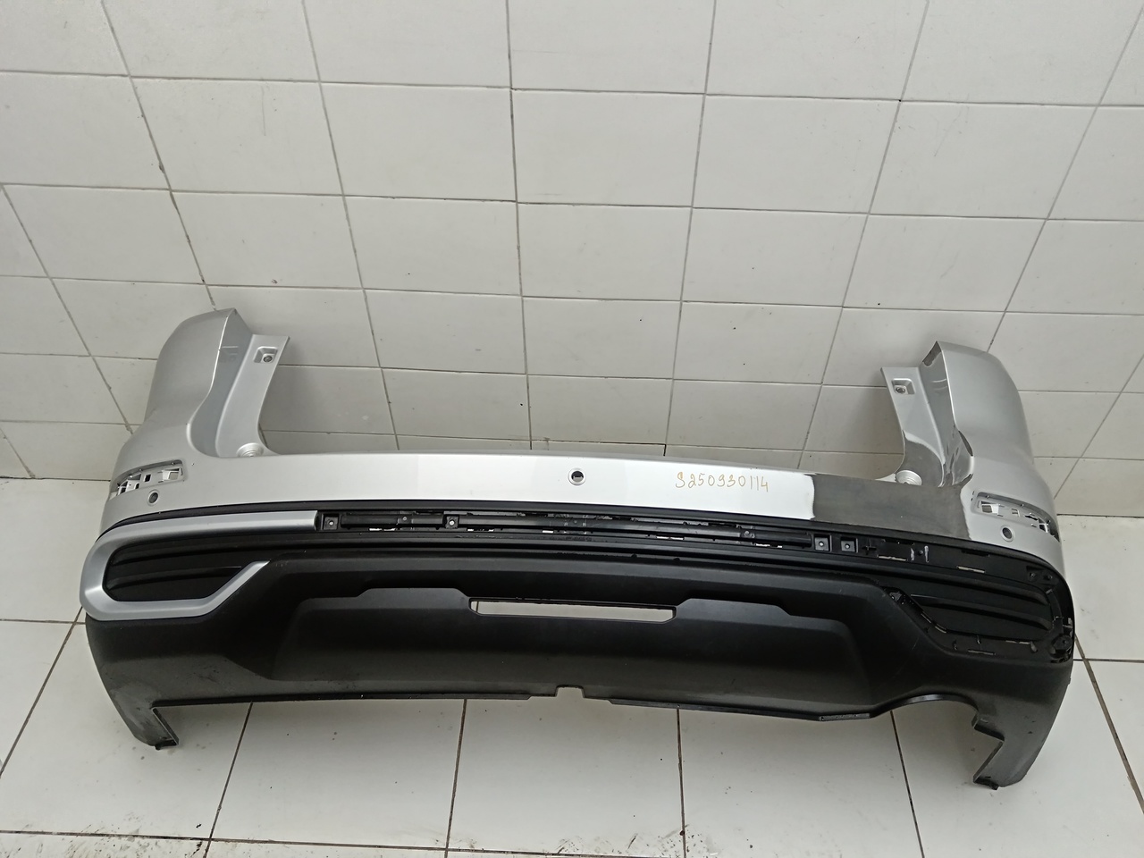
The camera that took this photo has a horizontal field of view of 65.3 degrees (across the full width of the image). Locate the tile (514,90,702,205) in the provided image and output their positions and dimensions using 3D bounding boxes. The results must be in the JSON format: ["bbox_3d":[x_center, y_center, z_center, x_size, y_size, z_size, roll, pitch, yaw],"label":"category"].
[{"bbox_3d":[0.058,-0.458,1.464,0.300,0.200,0.009,2,47,1],"label":"tile"}]

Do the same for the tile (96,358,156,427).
[{"bbox_3d":[-0.852,-0.077,1.935,0.300,0.200,0.008,2,47,2],"label":"tile"}]

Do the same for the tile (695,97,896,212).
[{"bbox_3d":[0.360,-0.447,1.456,0.300,0.200,0.009,2,47,1],"label":"tile"}]

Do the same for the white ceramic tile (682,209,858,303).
[{"bbox_3d":[0.358,-0.309,1.605,0.300,0.200,0.009,2,47,1],"label":"white ceramic tile"}]

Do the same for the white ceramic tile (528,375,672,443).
[{"bbox_3d":[0.053,-0.042,1.909,0.300,0.200,0.008,2,47,2],"label":"white ceramic tile"}]

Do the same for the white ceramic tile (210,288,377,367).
[{"bbox_3d":[-0.548,-0.203,1.777,0.300,0.200,0.009,2,47,1],"label":"white ceramic tile"}]

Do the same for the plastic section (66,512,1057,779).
[{"bbox_3d":[-0.006,0.372,1.462,1.830,0.490,0.522,2,89,1],"label":"plastic section"}]

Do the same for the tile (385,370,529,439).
[{"bbox_3d":[-0.247,-0.053,1.917,0.300,0.200,0.010,2,47,1],"label":"tile"}]

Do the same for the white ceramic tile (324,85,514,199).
[{"bbox_3d":[-0.244,-0.469,1.472,0.300,0.200,0.009,2,47,1],"label":"white ceramic tile"}]

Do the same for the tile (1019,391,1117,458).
[{"bbox_3d":[0.960,-0.013,1.888,0.300,0.200,0.010,2,47,1],"label":"tile"}]

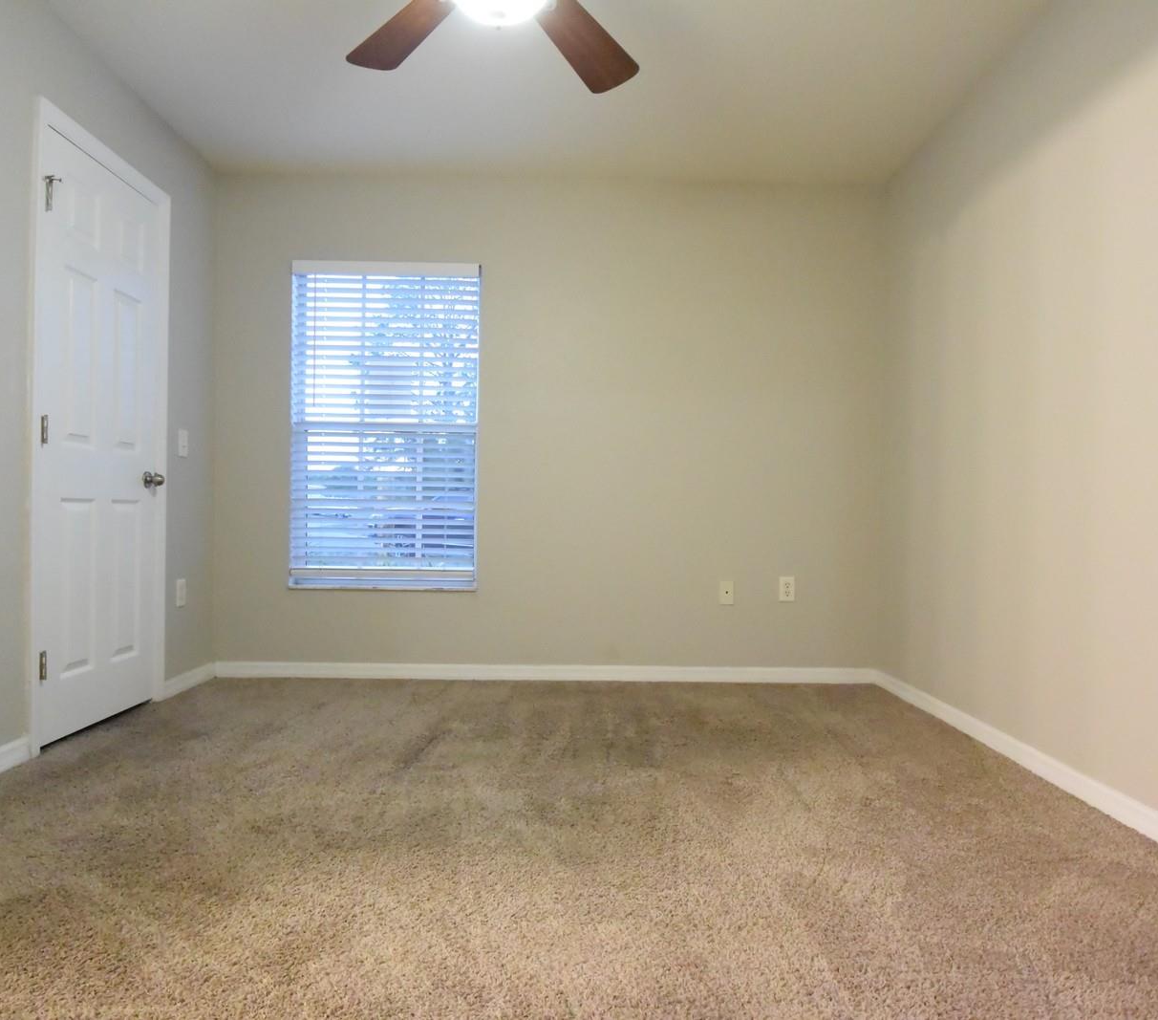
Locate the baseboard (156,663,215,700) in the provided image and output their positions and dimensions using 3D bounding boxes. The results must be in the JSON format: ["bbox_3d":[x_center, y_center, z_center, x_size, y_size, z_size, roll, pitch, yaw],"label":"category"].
[{"bbox_3d":[-1.755,0.765,3.450,0.016,0.080,0.464,1,0,0],"label":"baseboard"}]

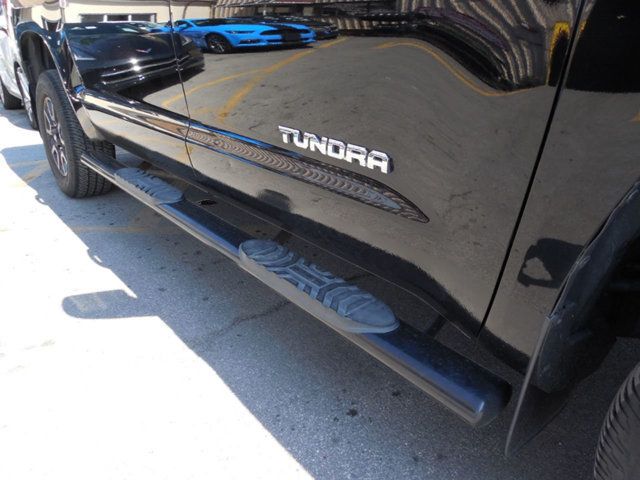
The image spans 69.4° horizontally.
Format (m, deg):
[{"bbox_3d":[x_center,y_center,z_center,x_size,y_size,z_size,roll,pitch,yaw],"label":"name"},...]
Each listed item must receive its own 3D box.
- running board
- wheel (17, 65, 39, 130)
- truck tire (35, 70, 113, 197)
[{"bbox_3d":[-0.482,-0.093,1.662,0.115,0.070,2.400,-17,29,-37],"label":"running board"},{"bbox_3d":[-3.355,-1.676,5.525,0.220,0.680,0.680,-17,29,-37],"label":"wheel"},{"bbox_3d":[-1.631,-0.695,3.089,0.280,0.810,0.810,-17,29,-37],"label":"truck tire"}]

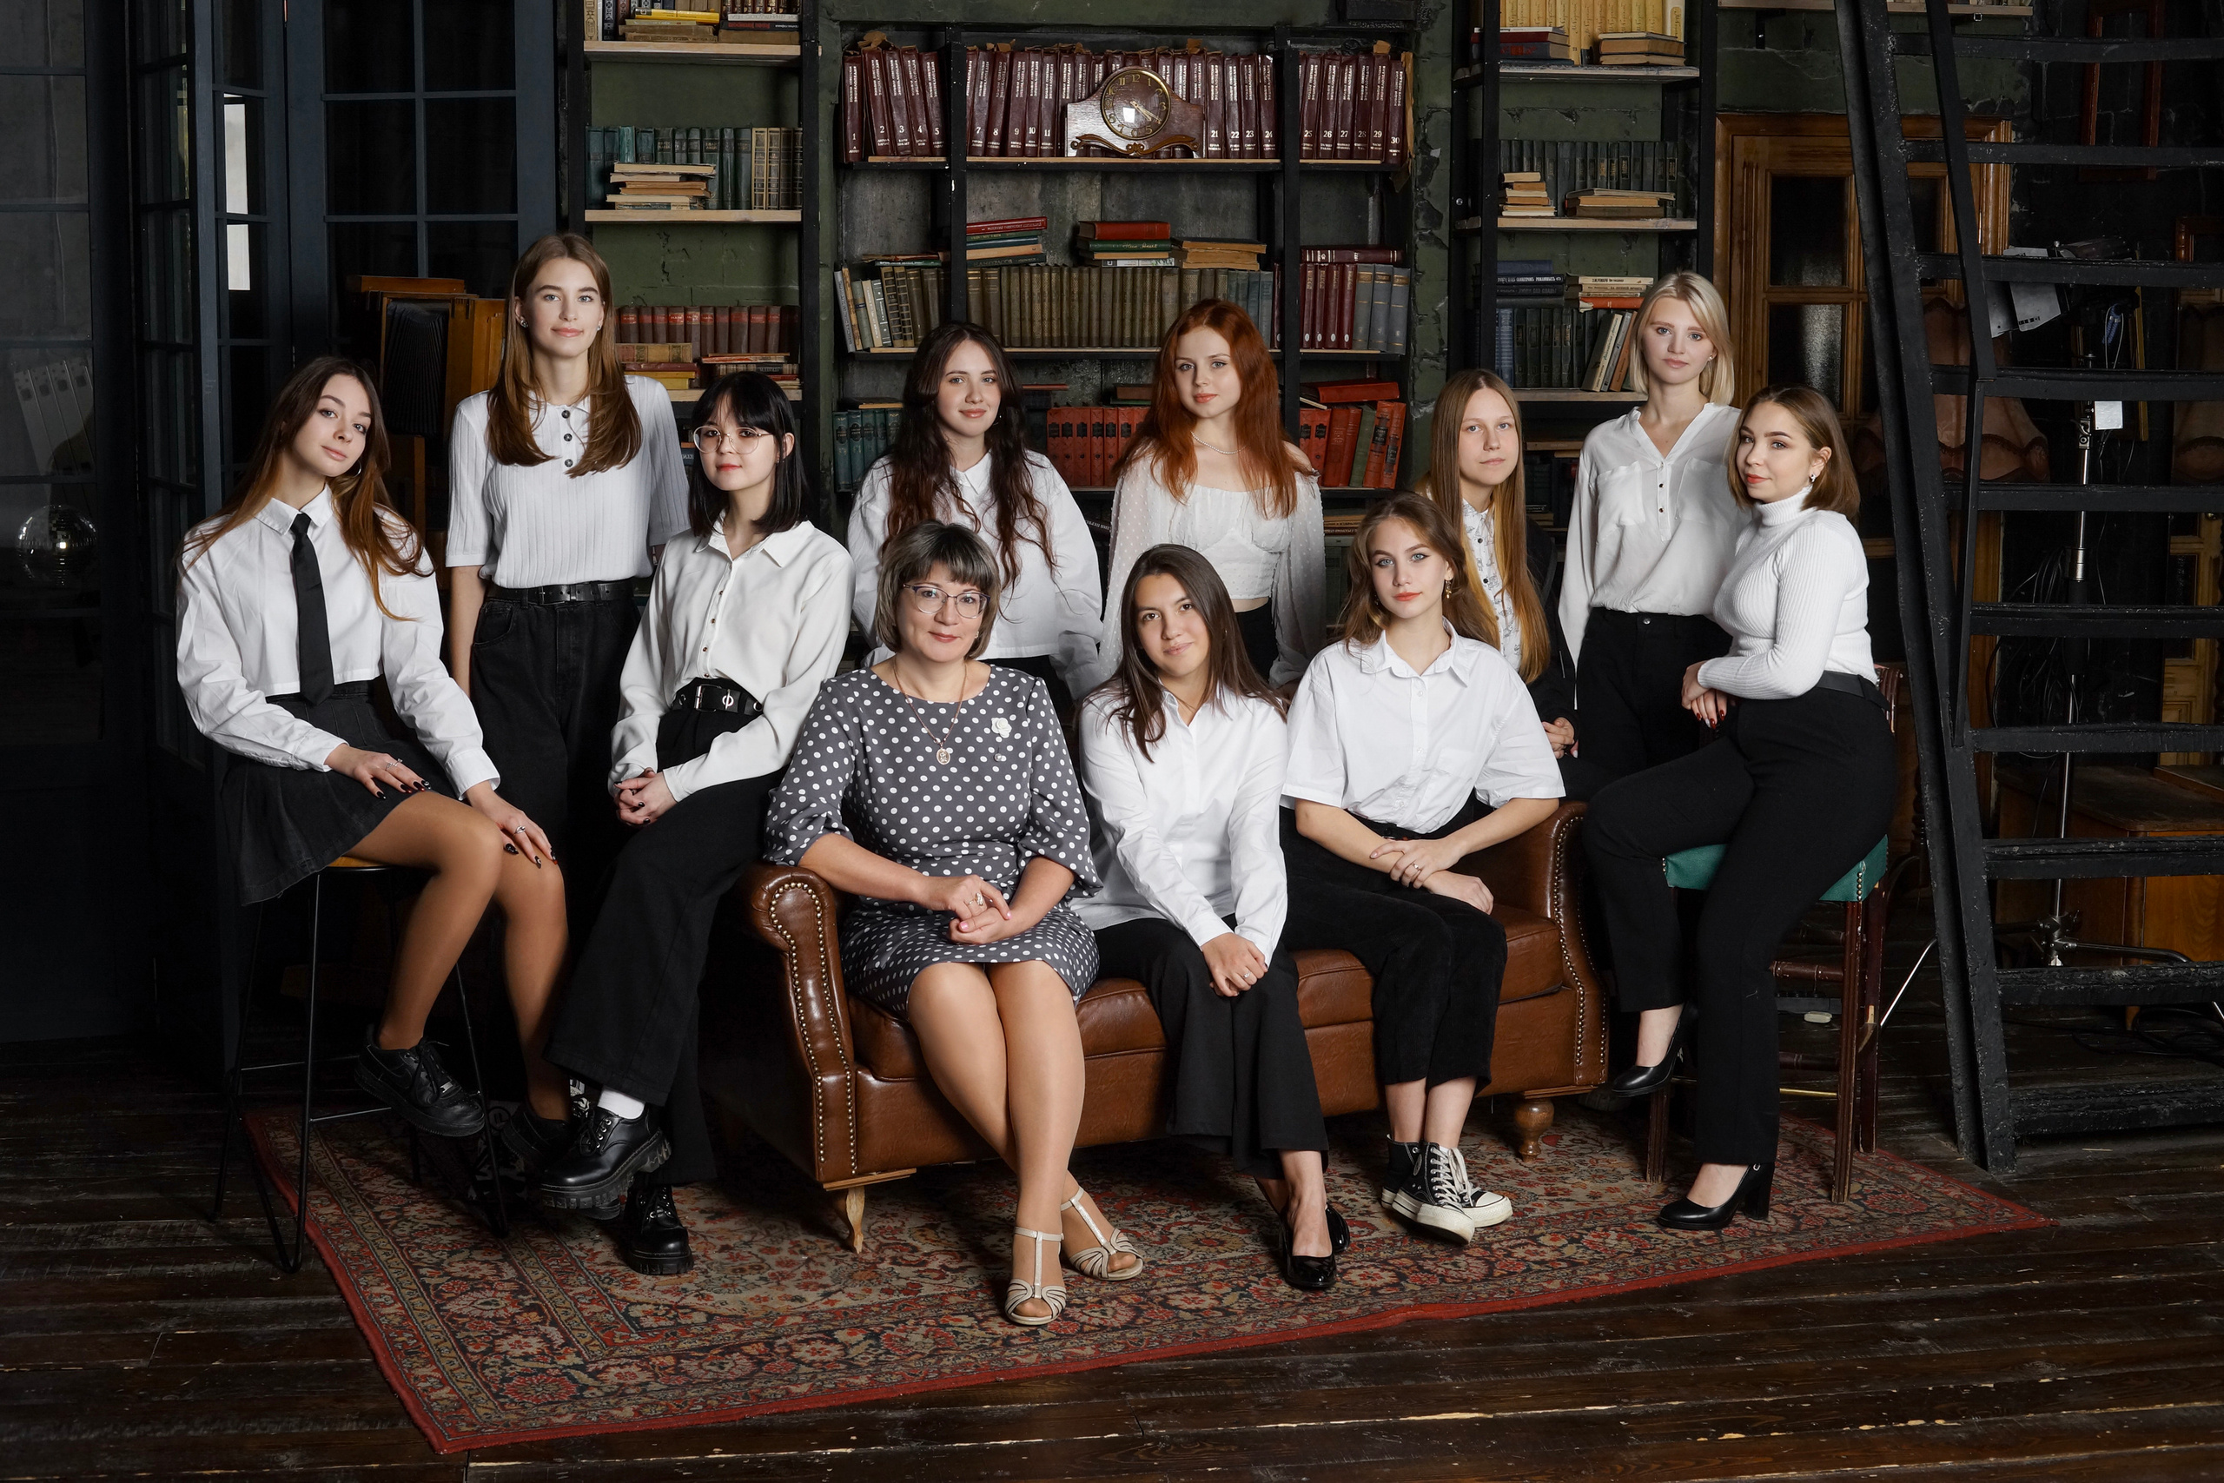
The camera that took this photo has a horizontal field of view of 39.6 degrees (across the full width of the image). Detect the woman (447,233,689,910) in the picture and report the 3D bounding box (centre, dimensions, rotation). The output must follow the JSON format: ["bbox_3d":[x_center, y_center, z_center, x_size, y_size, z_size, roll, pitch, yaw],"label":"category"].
[{"bbox_3d":[-0.975,-0.072,5.633,0.450,1.690,0.320,-1,7,-8],"label":"woman"}]

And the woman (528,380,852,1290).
[{"bbox_3d":[-0.715,0.088,5.250,0.470,1.465,0.700,3,7,20],"label":"woman"}]

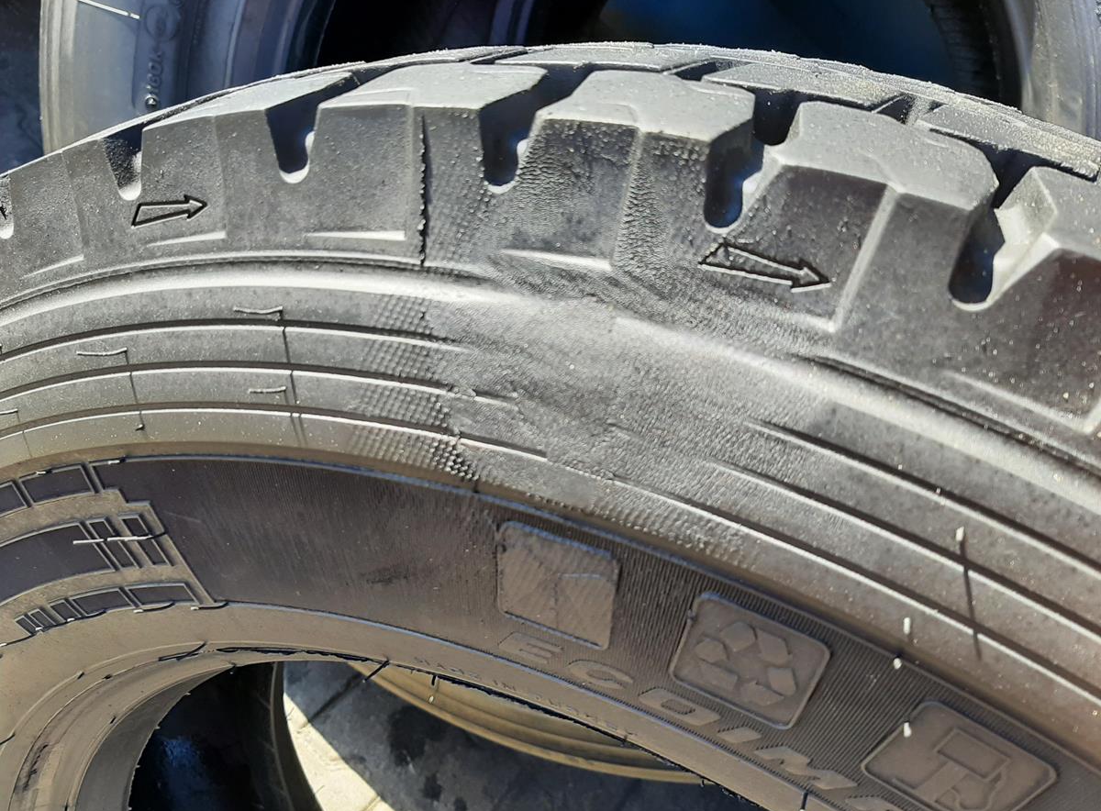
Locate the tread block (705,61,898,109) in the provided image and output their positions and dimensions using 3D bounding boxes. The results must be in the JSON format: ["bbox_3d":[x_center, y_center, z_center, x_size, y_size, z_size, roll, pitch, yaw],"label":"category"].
[{"bbox_3d":[0.070,-0.083,0.236,0.052,0.021,0.039,18,32,15],"label":"tread block"}]

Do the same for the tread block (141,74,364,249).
[{"bbox_3d":[-0.086,-0.079,0.247,0.051,0.029,0.069,1,29,22],"label":"tread block"}]

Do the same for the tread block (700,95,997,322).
[{"bbox_3d":[0.073,-0.049,0.194,0.054,0.026,0.068,21,35,14],"label":"tread block"}]

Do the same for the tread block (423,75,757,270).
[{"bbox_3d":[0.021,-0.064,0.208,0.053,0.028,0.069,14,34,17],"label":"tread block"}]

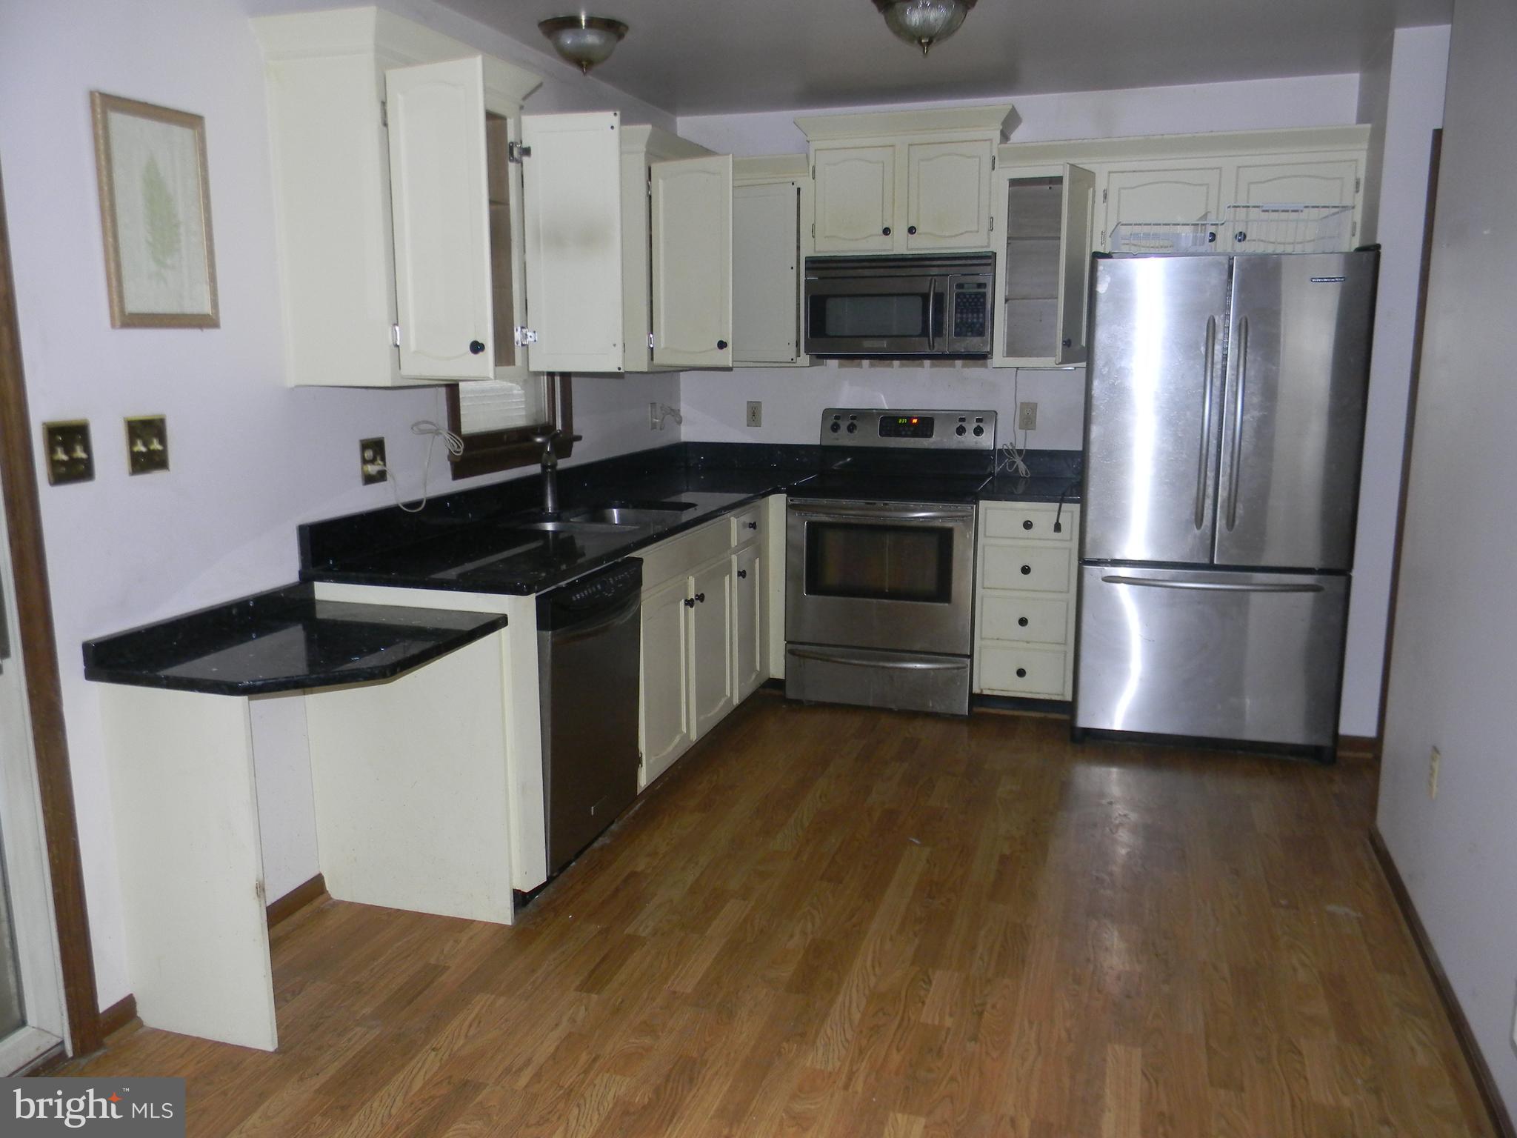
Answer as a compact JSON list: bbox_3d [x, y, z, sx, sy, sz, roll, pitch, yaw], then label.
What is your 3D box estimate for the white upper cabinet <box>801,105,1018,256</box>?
[{"bbox_3d":[0.616,-1.555,5.040,0.866,0.544,0.374,3,11,17],"label":"white upper cabinet"}]

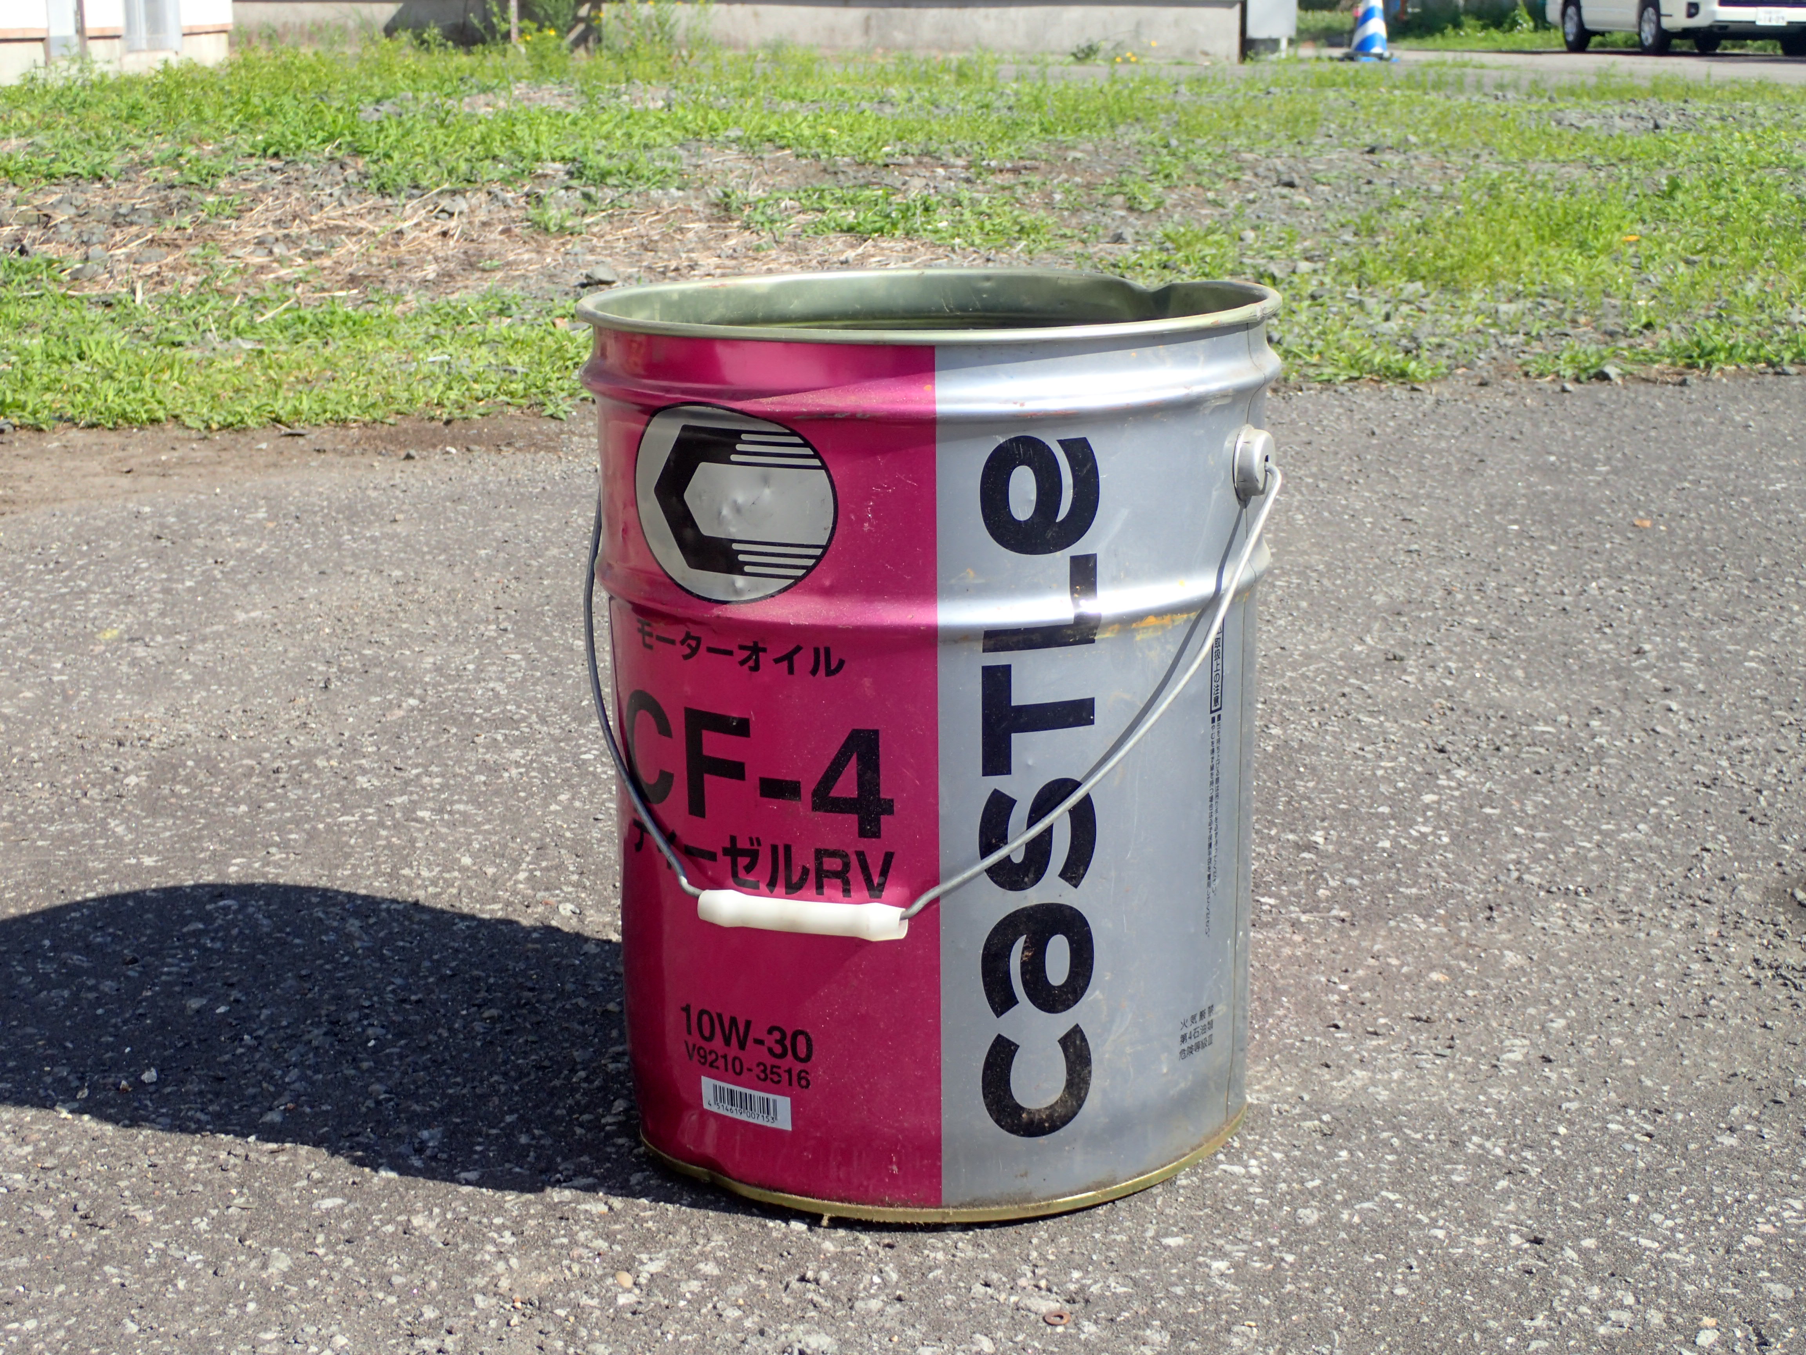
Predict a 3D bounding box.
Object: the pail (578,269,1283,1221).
[{"bbox_3d":[0.013,0.015,1.133,0.316,0.363,0.312,-1,13,0],"label":"pail"}]

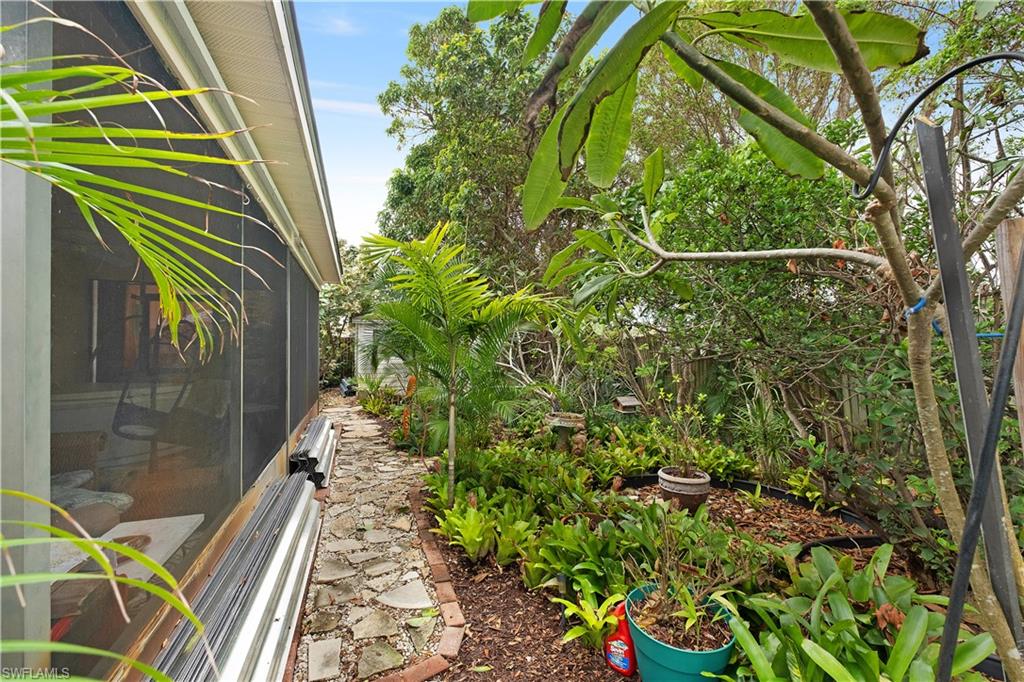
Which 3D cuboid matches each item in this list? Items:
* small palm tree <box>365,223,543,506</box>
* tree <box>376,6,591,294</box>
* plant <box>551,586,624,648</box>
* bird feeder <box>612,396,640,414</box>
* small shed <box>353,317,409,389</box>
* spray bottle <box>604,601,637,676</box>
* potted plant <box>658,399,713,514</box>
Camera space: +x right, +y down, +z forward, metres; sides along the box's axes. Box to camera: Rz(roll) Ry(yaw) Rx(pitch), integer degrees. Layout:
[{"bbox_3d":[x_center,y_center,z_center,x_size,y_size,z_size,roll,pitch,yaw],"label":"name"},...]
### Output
[{"bbox_3d":[-0.495,0.205,3.620,1.450,2.400,1.400,0,-1,-20],"label":"small palm tree"},{"bbox_3d":[-0.600,-2.650,9.200,4.400,7.900,4.300,0,-1,-20],"label":"tree"},{"bbox_3d":[0.345,1.265,1.950,0.310,0.260,0.290,0,0,0],"label":"plant"},{"bbox_3d":[1.557,0.870,5.800,0.270,0.210,0.280,0,0,-12],"label":"bird feeder"},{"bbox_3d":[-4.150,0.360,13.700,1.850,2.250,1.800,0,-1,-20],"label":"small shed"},{"bbox_3d":[0.462,1.252,1.820,0.120,0.285,0.065,0,-1,37],"label":"spray bottle"},{"bbox_3d":[1.440,0.920,3.550,0.450,0.920,0.450,0,-1,20],"label":"potted plant"}]

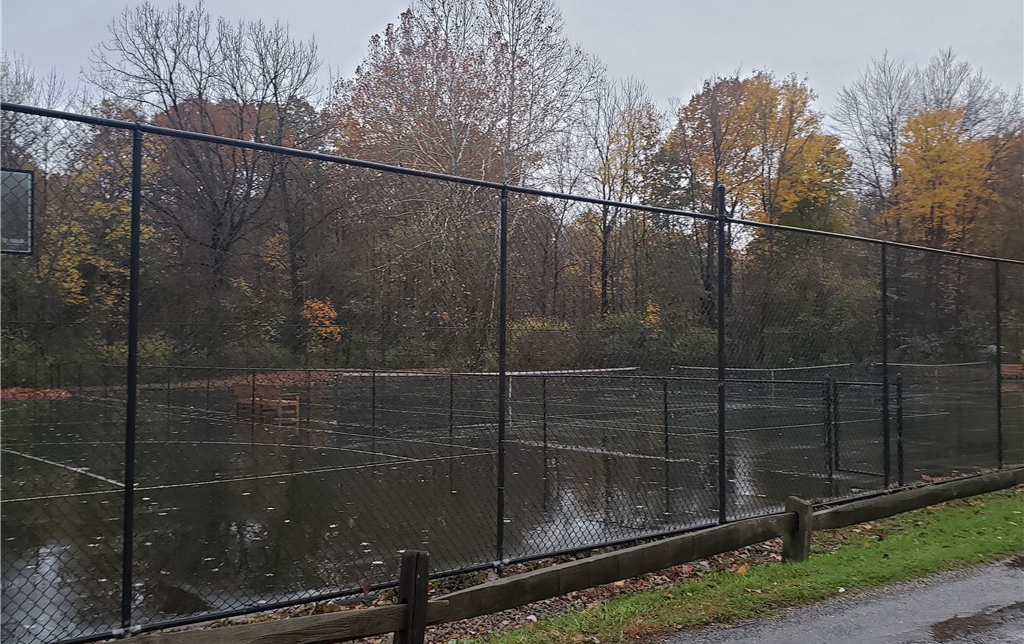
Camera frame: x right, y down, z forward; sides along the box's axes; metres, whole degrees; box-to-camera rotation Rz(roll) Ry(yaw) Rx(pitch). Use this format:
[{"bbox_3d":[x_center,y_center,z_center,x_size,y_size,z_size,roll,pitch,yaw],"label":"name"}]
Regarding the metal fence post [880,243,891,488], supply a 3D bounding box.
[{"bbox_3d":[4.385,0.493,9.019,0.055,2.898,0.055,2,-2,-34],"label":"metal fence post"}]

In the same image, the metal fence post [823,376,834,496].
[{"bbox_3d":[4.175,1.380,10.123,0.060,1.351,0.060,2,-2,-34],"label":"metal fence post"}]

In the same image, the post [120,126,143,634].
[{"bbox_3d":[-2.175,0.316,4.411,0.054,2.913,0.054,2,-2,-34],"label":"post"}]

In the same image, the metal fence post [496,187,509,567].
[{"bbox_3d":[-0.076,0.413,5.896,0.052,2.923,0.052,2,-2,-34],"label":"metal fence post"}]

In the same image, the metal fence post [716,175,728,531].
[{"bbox_3d":[2.002,0.299,7.305,0.060,3.222,0.060,2,-2,-34],"label":"metal fence post"}]

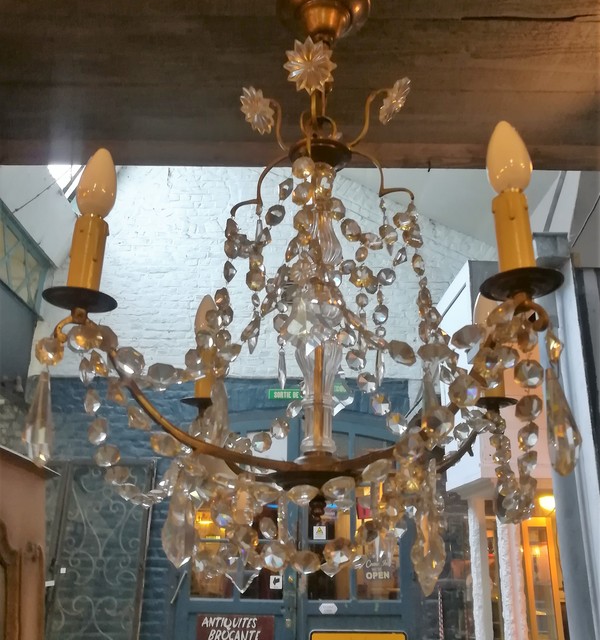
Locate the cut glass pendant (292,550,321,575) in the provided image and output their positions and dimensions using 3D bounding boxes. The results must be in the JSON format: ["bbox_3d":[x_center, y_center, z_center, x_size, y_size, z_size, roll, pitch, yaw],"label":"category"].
[{"bbox_3d":[0.004,0.191,0.472,0.022,0.022,0.011,1,-55,1],"label":"cut glass pendant"}]

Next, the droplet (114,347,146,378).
[{"bbox_3d":[-0.132,0.033,0.467,0.023,0.022,0.011,7,-20,-15],"label":"droplet"}]

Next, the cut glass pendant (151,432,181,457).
[{"bbox_3d":[-0.102,0.095,0.457,0.022,0.020,0.013,5,-20,-9],"label":"cut glass pendant"}]

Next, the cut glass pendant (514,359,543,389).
[{"bbox_3d":[0.168,0.039,0.442,0.021,0.022,0.012,-5,-21,17],"label":"cut glass pendant"}]

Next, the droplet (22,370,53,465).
[{"bbox_3d":[-0.203,0.076,0.466,0.024,0.074,0.019,9,-21,-19],"label":"droplet"}]

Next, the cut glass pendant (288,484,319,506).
[{"bbox_3d":[0.003,0.124,0.424,0.022,0.021,0.011,1,-65,1],"label":"cut glass pendant"}]

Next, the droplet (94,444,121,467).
[{"bbox_3d":[-0.176,0.124,0.550,0.022,0.022,0.012,8,-21,-17],"label":"droplet"}]

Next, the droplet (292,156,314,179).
[{"bbox_3d":[0.004,-0.152,0.600,0.022,0.022,0.011,1,-20,0],"label":"droplet"}]

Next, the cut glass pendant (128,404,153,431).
[{"bbox_3d":[-0.124,0.076,0.466,0.020,0.021,0.012,6,-20,-11],"label":"cut glass pendant"}]

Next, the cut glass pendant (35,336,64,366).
[{"bbox_3d":[-0.195,0.025,0.468,0.022,0.022,0.011,10,-21,-22],"label":"cut glass pendant"}]

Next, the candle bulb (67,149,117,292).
[{"bbox_3d":[-0.186,-0.090,0.541,0.035,0.152,0.035,7,-21,-17],"label":"candle bulb"}]

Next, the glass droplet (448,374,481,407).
[{"bbox_3d":[0.119,0.051,0.433,0.022,0.022,0.012,-3,-20,12],"label":"glass droplet"}]

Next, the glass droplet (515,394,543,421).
[{"bbox_3d":[0.179,0.069,0.471,0.021,0.022,0.011,-1,-20,6],"label":"glass droplet"}]

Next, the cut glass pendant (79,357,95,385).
[{"bbox_3d":[-0.183,0.043,0.517,0.011,0.022,0.021,0,-20,6],"label":"cut glass pendant"}]

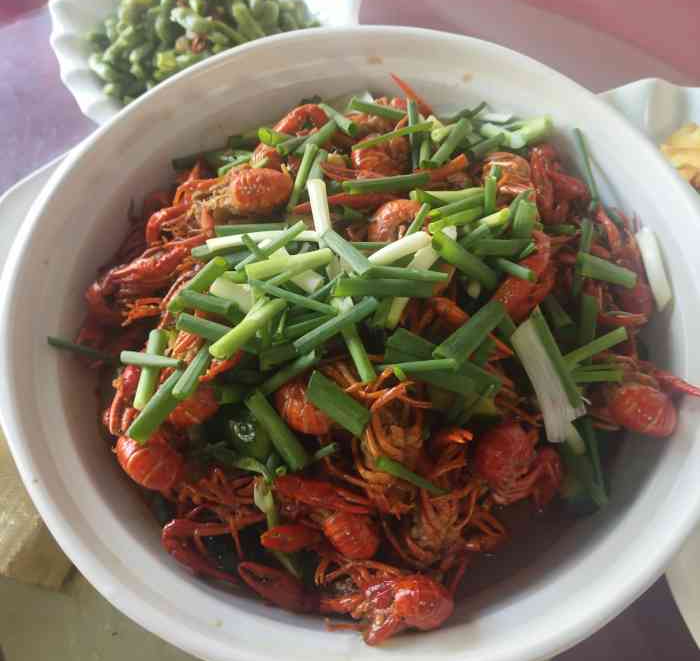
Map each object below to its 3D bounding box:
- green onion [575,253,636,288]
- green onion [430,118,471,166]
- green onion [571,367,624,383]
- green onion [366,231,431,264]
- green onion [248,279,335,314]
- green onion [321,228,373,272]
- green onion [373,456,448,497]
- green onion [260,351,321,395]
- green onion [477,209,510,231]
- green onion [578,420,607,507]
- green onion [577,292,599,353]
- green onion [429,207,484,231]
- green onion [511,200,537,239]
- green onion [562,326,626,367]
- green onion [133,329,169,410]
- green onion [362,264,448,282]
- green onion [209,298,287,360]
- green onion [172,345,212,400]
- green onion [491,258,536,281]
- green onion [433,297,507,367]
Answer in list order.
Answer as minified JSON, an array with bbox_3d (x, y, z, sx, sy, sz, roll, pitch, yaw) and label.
[{"bbox_3d":[0.125,-0.028,0.393,0.032,0.007,0.008,14,60,-12],"label":"green onion"},{"bbox_3d":[0.053,-0.099,0.428,0.007,0.006,0.038,28,60,16],"label":"green onion"},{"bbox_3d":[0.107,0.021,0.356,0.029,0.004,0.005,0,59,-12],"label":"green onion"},{"bbox_3d":[0.023,-0.038,0.383,0.033,0.006,0.006,-23,66,-11],"label":"green onion"},{"bbox_3d":[-0.025,-0.015,0.364,0.044,0.004,0.004,19,62,17],"label":"green onion"},{"bbox_3d":[-0.002,-0.038,0.380,0.006,0.006,0.029,-38,63,-19],"label":"green onion"},{"bbox_3d":[0.027,0.065,0.356,0.034,0.004,0.004,26,66,2],"label":"green onion"},{"bbox_3d":[-0.027,0.019,0.358,0.030,0.005,0.006,-34,65,-7],"label":"green onion"},{"bbox_3d":[0.070,-0.055,0.393,0.021,0.005,0.005,-26,62,-24],"label":"green onion"},{"bbox_3d":[0.107,0.057,0.355,0.006,0.004,0.040,-16,95,-8],"label":"green onion"},{"bbox_3d":[0.124,-0.005,0.420,0.007,0.005,0.037,7,62,5],"label":"green onion"},{"bbox_3d":[0.052,-0.054,0.391,0.030,0.004,0.005,-19,61,-20],"label":"green onion"},{"bbox_3d":[0.085,-0.055,0.397,0.010,0.009,0.027,8,53,7],"label":"green onion"},{"bbox_3d":[0.112,0.007,0.370,0.041,0.004,0.005,-24,62,-26],"label":"green onion"},{"bbox_3d":[-0.093,0.019,0.377,0.007,0.006,0.038,10,75,4],"label":"green onion"},{"bbox_3d":[0.025,-0.026,0.366,0.038,0.004,0.005,3,60,0],"label":"green onion"},{"bbox_3d":[-0.045,-0.001,0.360,0.039,0.007,0.008,-36,65,-6],"label":"green onion"},{"bbox_3d":[-0.076,0.019,0.392,0.006,0.006,0.028,22,64,12],"label":"green onion"},{"bbox_3d":[0.075,-0.030,0.377,0.024,0.004,0.004,26,63,8],"label":"green onion"},{"bbox_3d":[0.056,0.000,0.363,0.011,0.005,0.037,40,66,21],"label":"green onion"}]

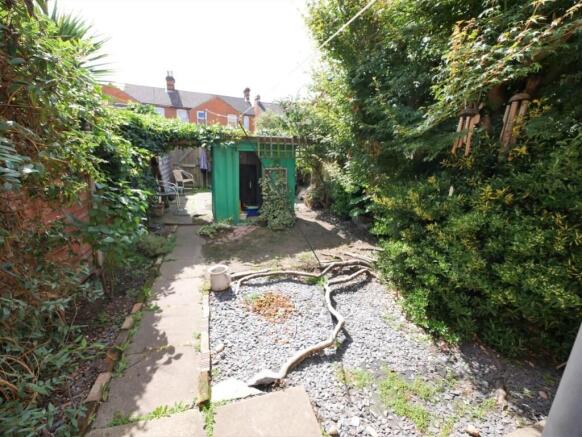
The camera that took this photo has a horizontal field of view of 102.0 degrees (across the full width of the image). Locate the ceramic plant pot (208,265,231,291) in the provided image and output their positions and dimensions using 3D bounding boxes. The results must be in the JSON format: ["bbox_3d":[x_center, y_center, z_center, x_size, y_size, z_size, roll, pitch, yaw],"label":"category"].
[{"bbox_3d":[-0.834,0.677,2.699,0.225,0.215,0.225,0,15,0],"label":"ceramic plant pot"}]

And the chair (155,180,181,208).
[{"bbox_3d":[-3.455,-0.710,6.547,0.580,0.740,0.570,-6,16,-22],"label":"chair"}]

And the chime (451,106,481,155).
[{"bbox_3d":[1.709,-0.850,2.300,0.200,0.480,0.200,10,18,34],"label":"chime"}]

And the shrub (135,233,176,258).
[{"bbox_3d":[-2.085,0.386,3.640,0.480,0.290,0.420,0,15,0],"label":"shrub"}]

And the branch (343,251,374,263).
[{"bbox_3d":[0.965,0.570,3.372,0.478,0.080,0.110,11,18,35],"label":"branch"}]

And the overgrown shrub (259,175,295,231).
[{"bbox_3d":[-0.295,-0.380,5.017,0.720,1.100,0.480,0,15,0],"label":"overgrown shrub"}]

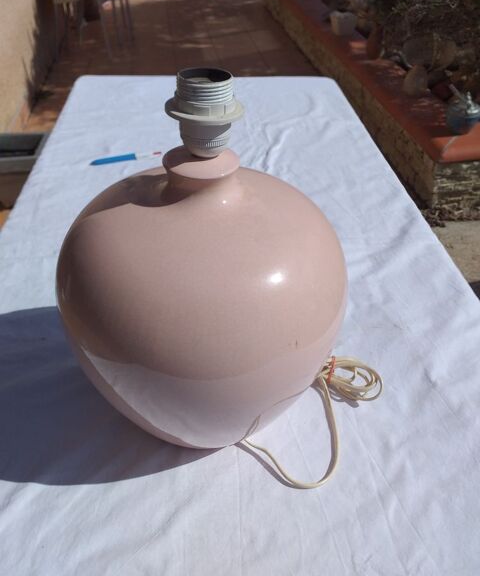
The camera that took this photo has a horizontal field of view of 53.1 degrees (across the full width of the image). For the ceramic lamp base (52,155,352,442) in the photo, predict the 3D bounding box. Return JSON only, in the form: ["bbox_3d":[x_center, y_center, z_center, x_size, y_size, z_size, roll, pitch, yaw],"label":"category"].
[{"bbox_3d":[-0.031,0.018,0.420,0.232,0.286,0.232,3,42,0],"label":"ceramic lamp base"}]

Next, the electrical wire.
[{"bbox_3d":[0.086,0.131,0.495,0.172,0.028,0.090,-31,52,-32],"label":"electrical wire"}]

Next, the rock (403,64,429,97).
[{"bbox_3d":[0.954,-1.127,2.614,0.121,0.157,0.097,15,43,14],"label":"rock"}]

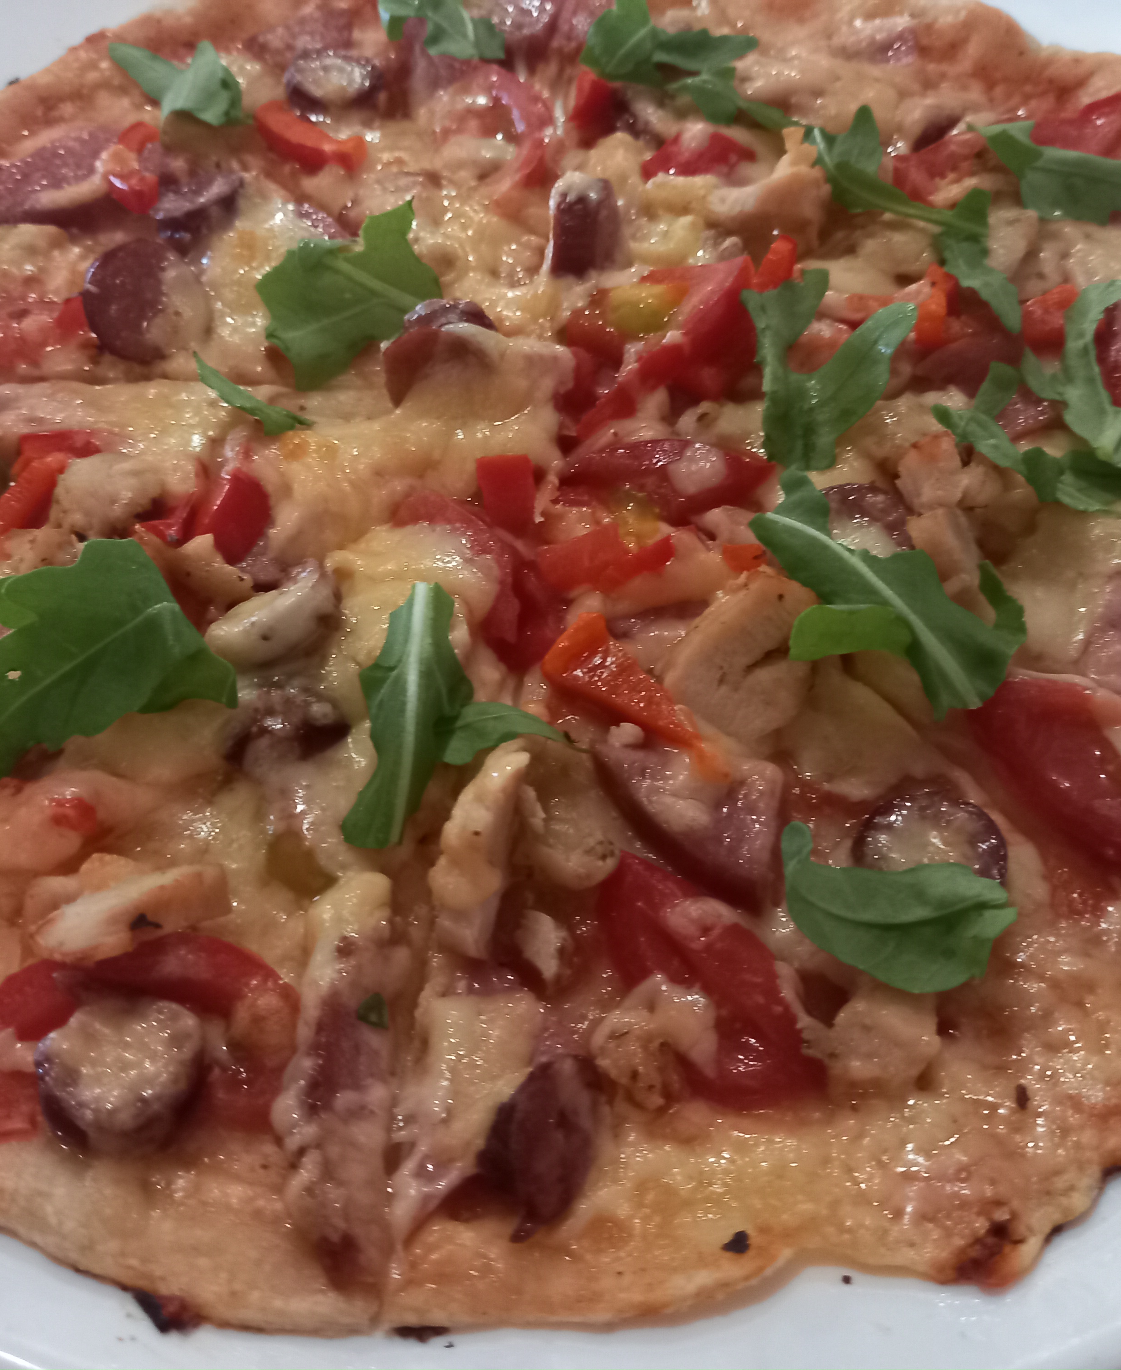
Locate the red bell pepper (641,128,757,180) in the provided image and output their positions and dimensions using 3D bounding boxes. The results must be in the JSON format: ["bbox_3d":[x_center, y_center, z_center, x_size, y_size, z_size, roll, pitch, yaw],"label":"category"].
[{"bbox_3d":[0.025,-0.098,0.243,0.021,0.006,0.011,-5,56,-2],"label":"red bell pepper"}]

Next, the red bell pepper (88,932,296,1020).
[{"bbox_3d":[-0.043,0.034,0.156,0.023,0.007,0.009,7,56,6],"label":"red bell pepper"}]

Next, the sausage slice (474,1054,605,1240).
[{"bbox_3d":[-0.002,0.049,0.141,0.005,0.018,0.018,2,52,34],"label":"sausage slice"}]

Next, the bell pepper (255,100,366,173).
[{"bbox_3d":[-0.047,-0.103,0.247,0.022,0.006,0.007,23,59,16],"label":"bell pepper"}]

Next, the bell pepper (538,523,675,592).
[{"bbox_3d":[0.007,-0.018,0.189,0.019,0.004,0.007,-16,57,-9],"label":"bell pepper"}]

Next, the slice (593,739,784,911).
[{"bbox_3d":[0.016,0.017,0.166,0.014,0.007,0.025,-40,64,-23],"label":"slice"}]

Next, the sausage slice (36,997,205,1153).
[{"bbox_3d":[-0.050,0.044,0.150,0.017,0.008,0.017,7,51,-9],"label":"sausage slice"}]

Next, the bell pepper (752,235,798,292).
[{"bbox_3d":[0.036,-0.070,0.222,0.005,0.012,0.005,25,19,-9],"label":"bell pepper"}]

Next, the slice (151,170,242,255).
[{"bbox_3d":[-0.067,-0.087,0.244,0.016,0.009,0.016,1,56,2],"label":"slice"}]

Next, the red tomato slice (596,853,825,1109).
[{"bbox_3d":[0.018,0.035,0.160,0.018,0.008,0.028,-27,59,-16],"label":"red tomato slice"}]

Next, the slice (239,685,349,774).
[{"bbox_3d":[-0.037,0.006,0.181,0.017,0.007,0.017,0,56,1],"label":"slice"}]

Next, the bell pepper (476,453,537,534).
[{"bbox_3d":[-0.008,-0.028,0.194,0.008,0.013,0.004,-5,21,3],"label":"bell pepper"}]

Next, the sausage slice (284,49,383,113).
[{"bbox_3d":[-0.044,-0.118,0.258,0.018,0.005,0.018,-1,56,1],"label":"sausage slice"}]

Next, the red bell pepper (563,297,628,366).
[{"bbox_3d":[0.006,-0.058,0.216,0.010,0.007,0.010,-1,66,1],"label":"red bell pepper"}]

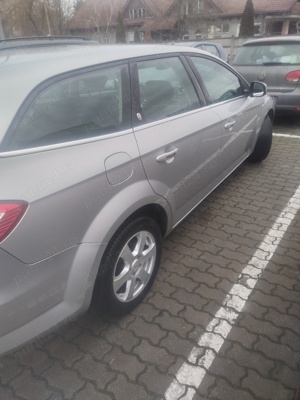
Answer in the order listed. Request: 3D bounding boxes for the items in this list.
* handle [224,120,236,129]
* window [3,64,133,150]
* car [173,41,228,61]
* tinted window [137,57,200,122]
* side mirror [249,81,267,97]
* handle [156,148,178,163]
[{"bbox_3d":[0.647,-0.602,2.414,0.050,0.050,0.200,16,34,31],"label":"handle"},{"bbox_3d":[-0.303,-0.440,1.356,0.050,0.349,0.892,-18,8,41],"label":"window"},{"bbox_3d":[0.667,-3.712,8.625,1.700,1.450,4.100,16,34,31],"label":"car"},{"bbox_3d":[0.066,-0.671,1.819,0.040,0.371,0.729,-18,12,41],"label":"tinted window"},{"bbox_3d":[1.017,-1.040,2.832,0.195,0.150,0.110,16,34,31],"label":"side mirror"},{"bbox_3d":[0.101,-0.246,1.706,0.050,0.052,0.205,16,34,31],"label":"handle"}]

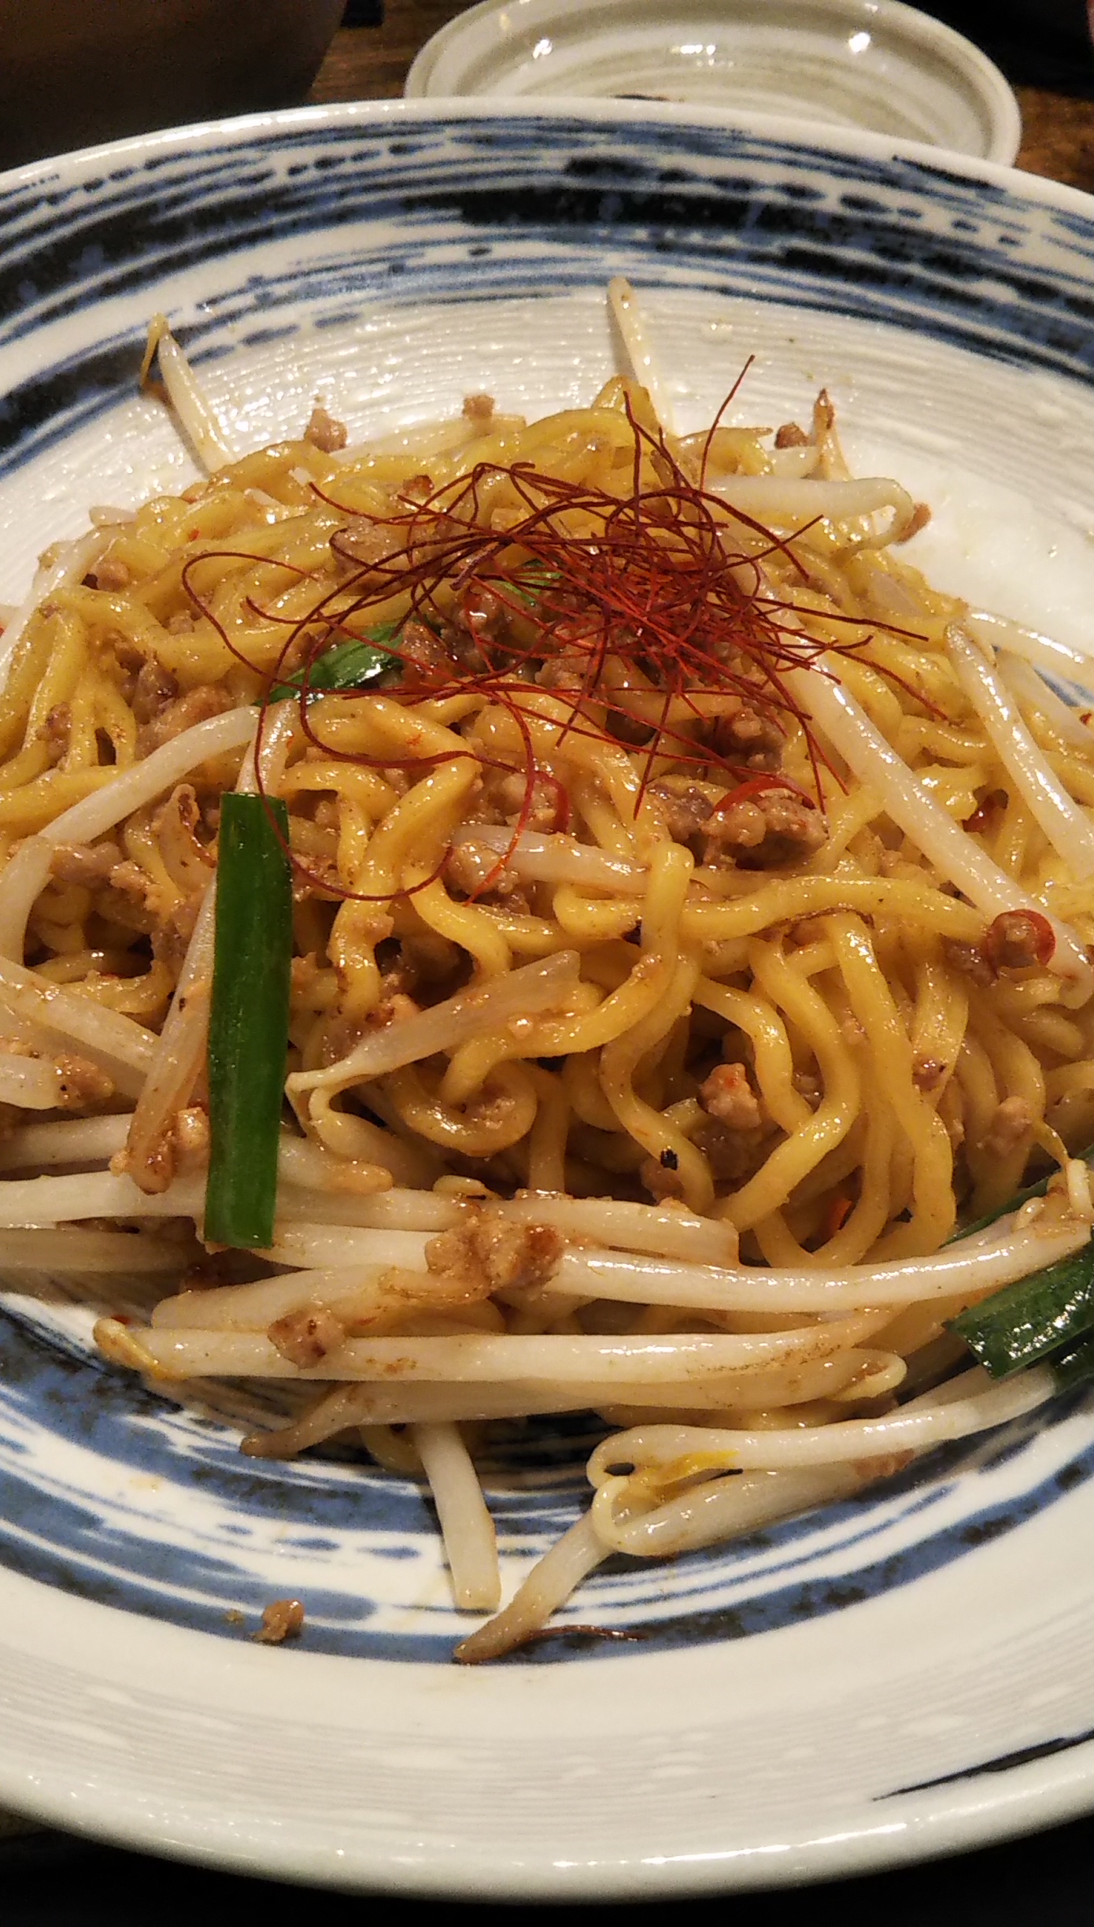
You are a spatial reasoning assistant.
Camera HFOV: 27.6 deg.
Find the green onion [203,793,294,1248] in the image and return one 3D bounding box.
[{"bbox_3d":[-0.031,0.006,0.233,0.008,0.005,0.048,0,75,-4],"label":"green onion"}]

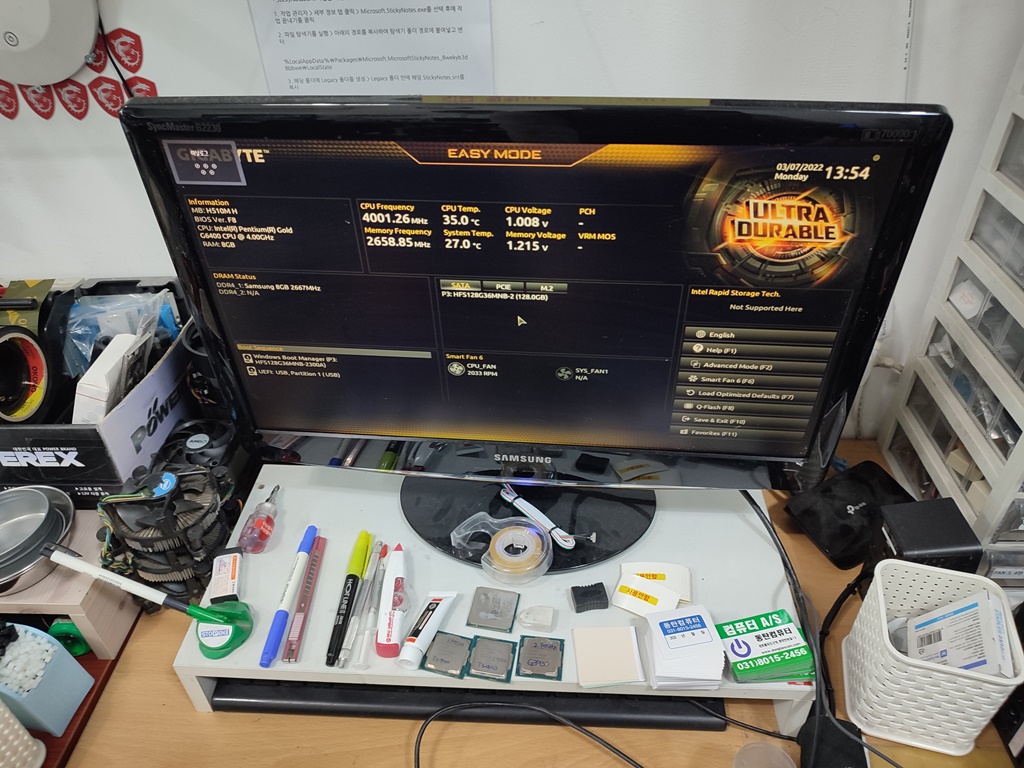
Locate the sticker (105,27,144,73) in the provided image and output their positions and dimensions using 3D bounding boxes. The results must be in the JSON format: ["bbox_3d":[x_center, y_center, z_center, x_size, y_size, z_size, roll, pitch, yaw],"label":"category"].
[{"bbox_3d":[-0.347,-0.301,0.643,0.033,0.039,0.001,1,41,4],"label":"sticker"}]

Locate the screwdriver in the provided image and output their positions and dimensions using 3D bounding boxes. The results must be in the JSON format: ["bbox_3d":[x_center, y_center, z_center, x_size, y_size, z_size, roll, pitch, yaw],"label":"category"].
[{"bbox_3d":[-0.247,0.131,0.715,0.026,0.026,0.085,0,36,3],"label":"screwdriver"}]

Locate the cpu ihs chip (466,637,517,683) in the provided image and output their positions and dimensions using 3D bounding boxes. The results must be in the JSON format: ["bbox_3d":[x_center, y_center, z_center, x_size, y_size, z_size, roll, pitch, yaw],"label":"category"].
[{"bbox_3d":[-0.017,0.231,0.597,0.037,0.004,0.037,6,42,9],"label":"cpu ihs chip"}]

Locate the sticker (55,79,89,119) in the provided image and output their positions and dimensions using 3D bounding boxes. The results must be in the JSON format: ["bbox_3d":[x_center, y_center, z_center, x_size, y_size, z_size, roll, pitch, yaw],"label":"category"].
[{"bbox_3d":[-0.414,-0.270,0.675,0.033,0.039,0.001,1,41,4],"label":"sticker"}]

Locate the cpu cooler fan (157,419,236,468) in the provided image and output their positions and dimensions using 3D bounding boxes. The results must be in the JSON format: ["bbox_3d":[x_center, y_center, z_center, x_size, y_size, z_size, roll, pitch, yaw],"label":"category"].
[{"bbox_3d":[-0.379,0.077,0.863,0.070,0.020,0.070,1,47,2],"label":"cpu cooler fan"}]

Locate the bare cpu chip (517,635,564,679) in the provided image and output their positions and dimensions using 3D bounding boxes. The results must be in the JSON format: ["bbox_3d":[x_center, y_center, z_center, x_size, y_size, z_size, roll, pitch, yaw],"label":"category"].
[{"bbox_3d":[0.024,0.227,0.592,0.037,0.004,0.037,3,37,7],"label":"bare cpu chip"}]

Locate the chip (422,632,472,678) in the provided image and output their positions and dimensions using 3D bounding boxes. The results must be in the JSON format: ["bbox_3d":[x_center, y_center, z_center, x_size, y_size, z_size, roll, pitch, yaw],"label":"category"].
[{"bbox_3d":[-0.052,0.227,0.597,0.037,0.004,0.037,9,38,15],"label":"chip"}]

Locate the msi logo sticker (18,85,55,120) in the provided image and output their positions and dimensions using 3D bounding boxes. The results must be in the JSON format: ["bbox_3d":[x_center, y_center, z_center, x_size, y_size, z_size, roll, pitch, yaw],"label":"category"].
[{"bbox_3d":[-0.448,-0.271,0.678,0.033,0.039,0.001,1,41,4],"label":"msi logo sticker"}]

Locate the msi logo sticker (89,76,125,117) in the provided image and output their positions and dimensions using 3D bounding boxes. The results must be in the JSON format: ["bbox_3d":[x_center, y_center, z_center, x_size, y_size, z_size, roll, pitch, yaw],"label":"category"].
[{"bbox_3d":[-0.381,-0.271,0.672,0.033,0.039,0.001,1,41,4],"label":"msi logo sticker"}]

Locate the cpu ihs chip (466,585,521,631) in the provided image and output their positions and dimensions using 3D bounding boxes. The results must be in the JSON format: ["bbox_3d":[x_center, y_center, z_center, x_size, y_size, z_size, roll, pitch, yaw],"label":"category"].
[{"bbox_3d":[-0.016,0.200,0.631,0.040,0.005,0.040,6,37,11],"label":"cpu ihs chip"}]

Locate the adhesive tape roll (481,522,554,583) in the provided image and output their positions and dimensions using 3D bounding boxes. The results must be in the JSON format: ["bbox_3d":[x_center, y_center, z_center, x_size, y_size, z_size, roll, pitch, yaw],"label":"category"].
[{"bbox_3d":[0.005,0.155,0.663,0.065,0.018,0.065,-1,41,1],"label":"adhesive tape roll"}]

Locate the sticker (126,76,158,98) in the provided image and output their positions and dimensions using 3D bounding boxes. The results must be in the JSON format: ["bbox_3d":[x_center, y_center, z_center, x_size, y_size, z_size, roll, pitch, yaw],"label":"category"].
[{"bbox_3d":[-0.347,-0.269,0.667,0.032,0.038,0.001,1,36,3],"label":"sticker"}]

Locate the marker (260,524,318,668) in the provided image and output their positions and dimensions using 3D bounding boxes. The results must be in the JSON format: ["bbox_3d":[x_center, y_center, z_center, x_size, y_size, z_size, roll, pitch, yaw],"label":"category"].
[{"bbox_3d":[-0.202,0.188,0.647,0.013,0.013,0.149,0,36,2],"label":"marker"}]

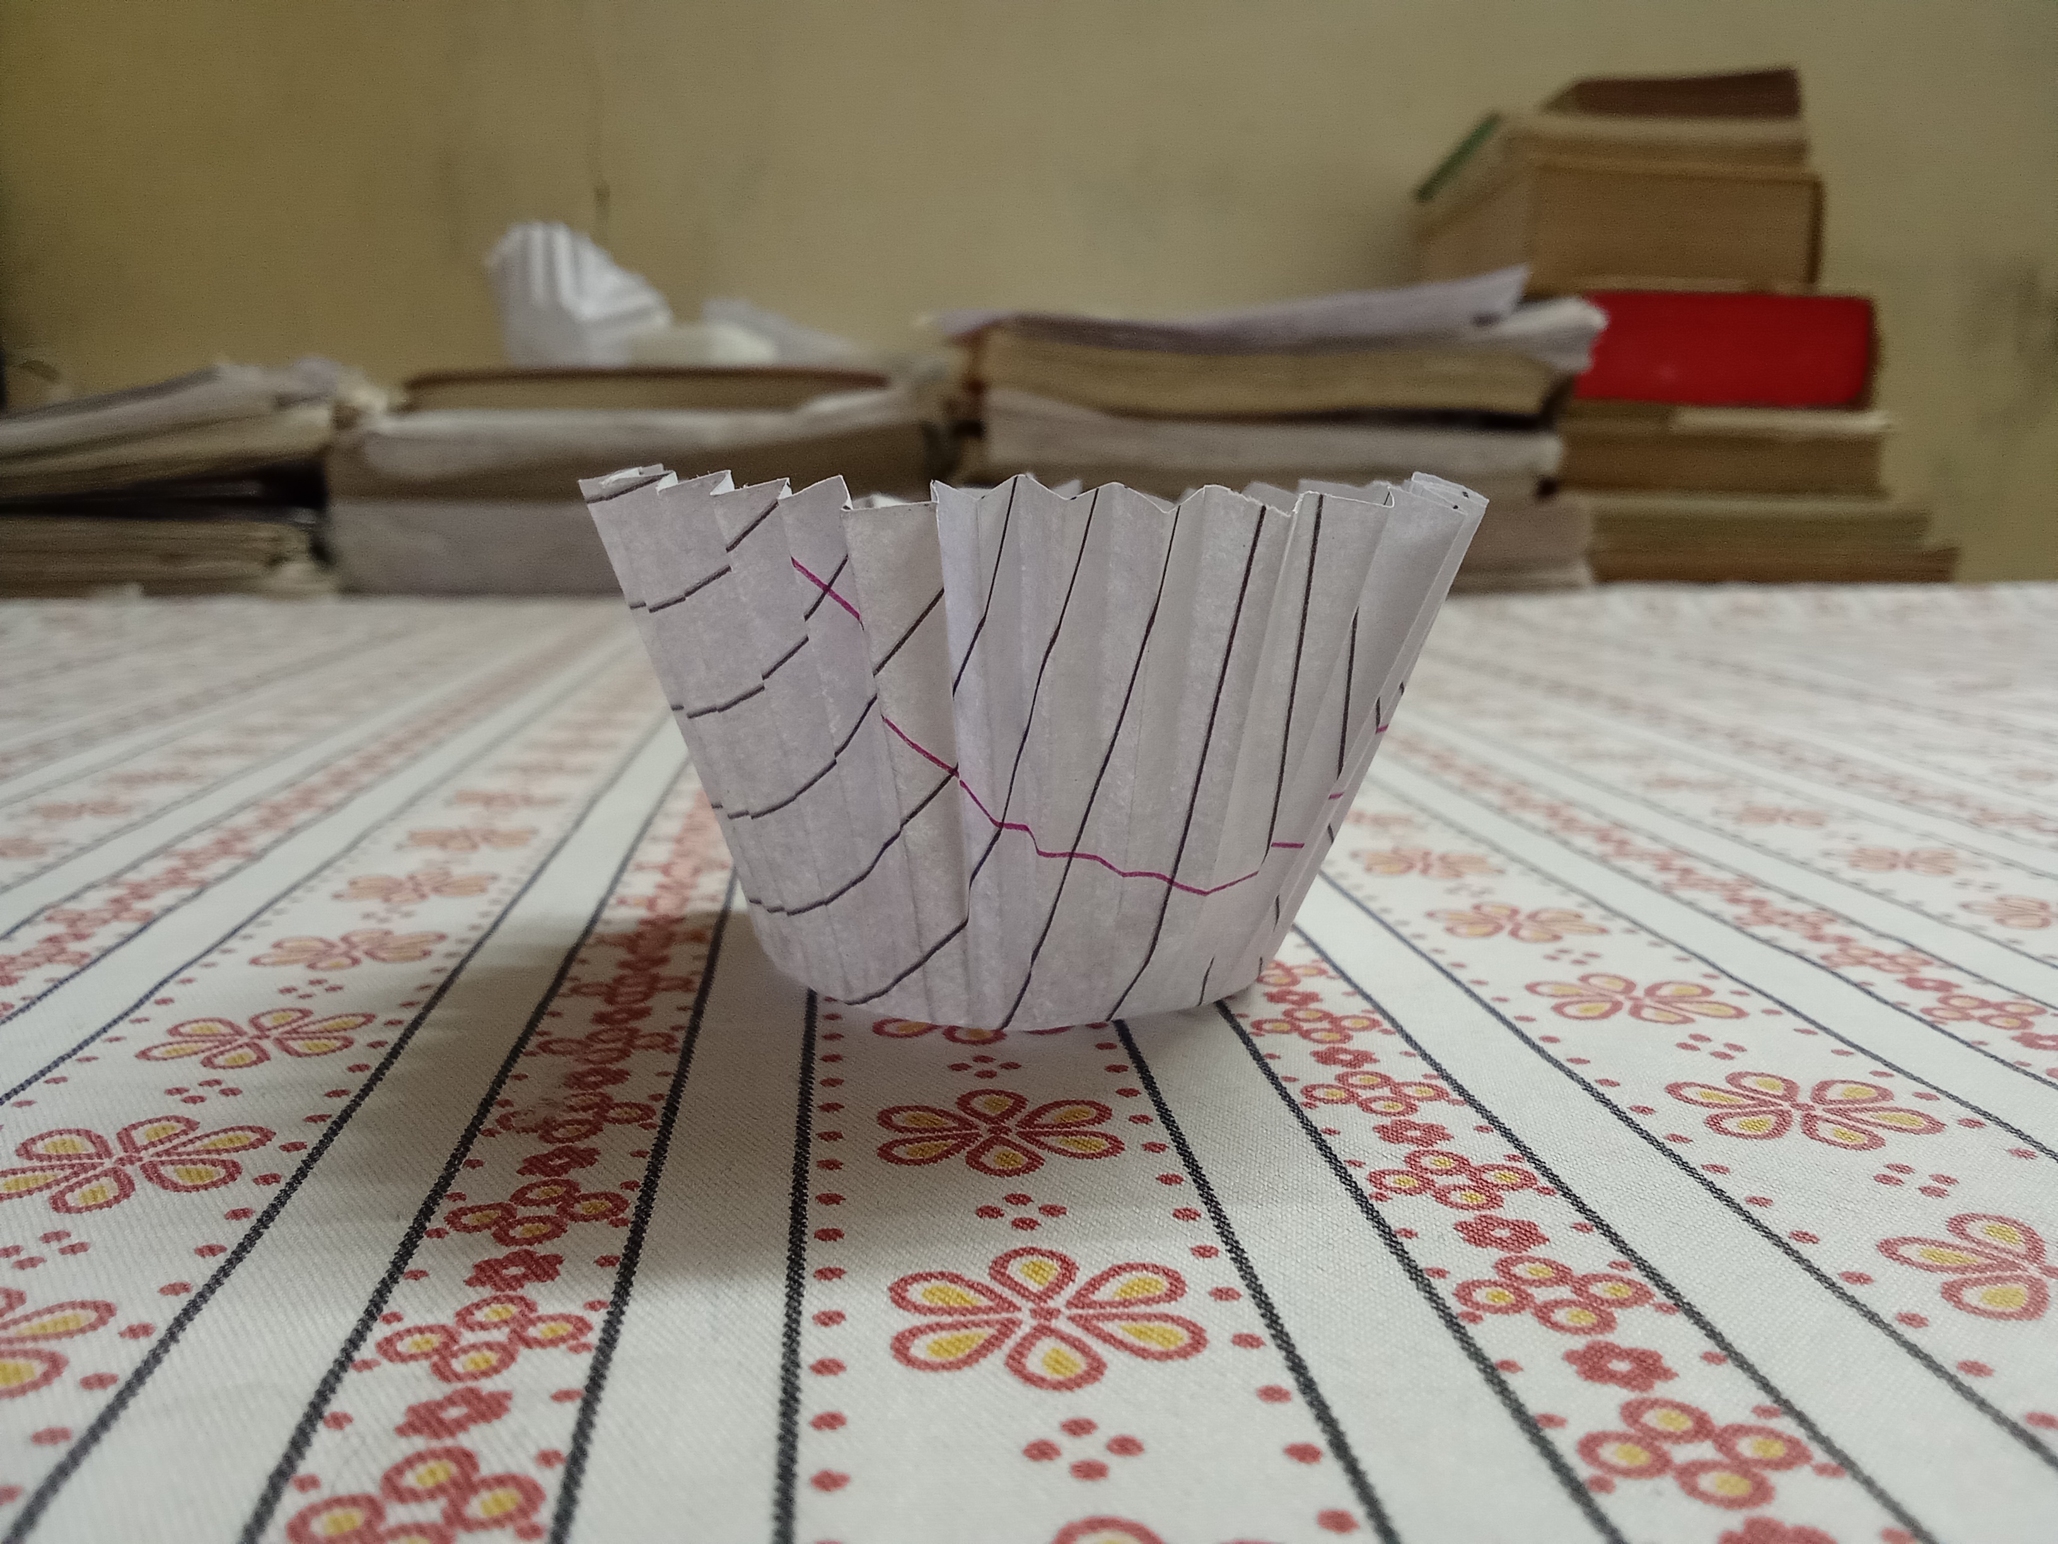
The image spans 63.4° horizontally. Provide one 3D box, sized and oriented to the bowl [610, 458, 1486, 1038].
[{"bbox_3d":[0.000,-0.004,0.135,0.069,0.038,0.069,0,10,0],"label":"bowl"}]

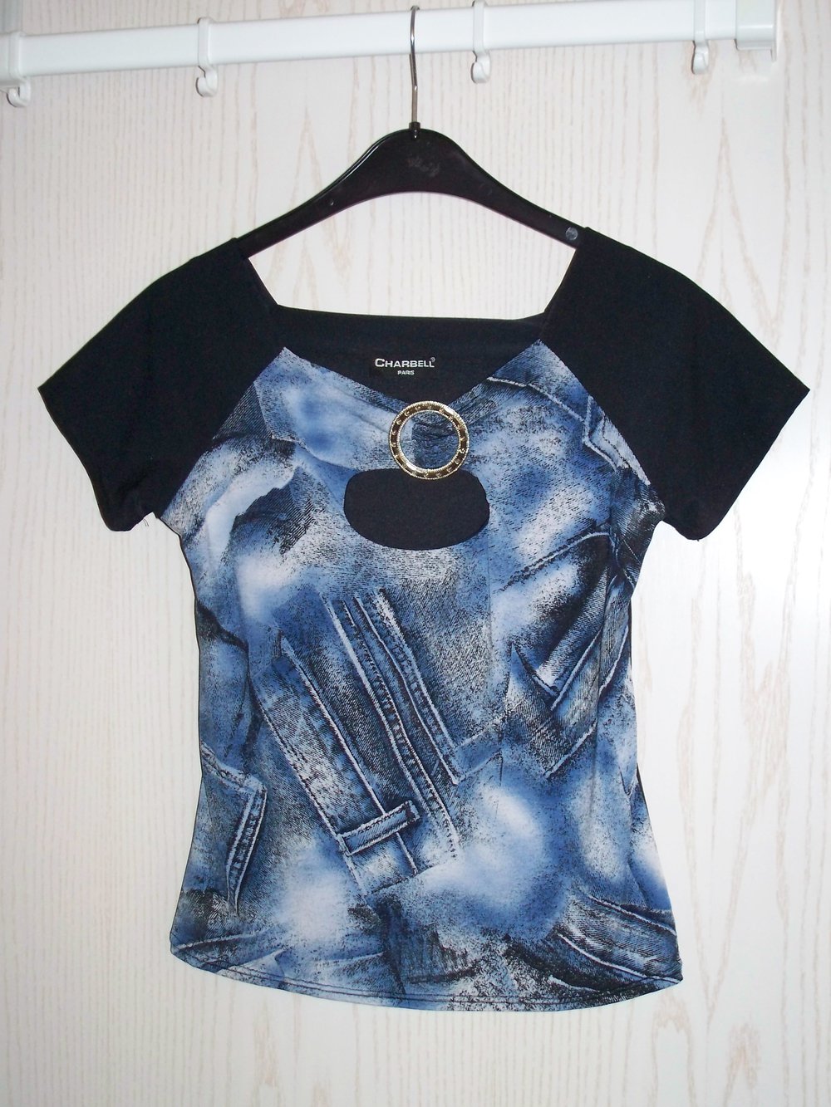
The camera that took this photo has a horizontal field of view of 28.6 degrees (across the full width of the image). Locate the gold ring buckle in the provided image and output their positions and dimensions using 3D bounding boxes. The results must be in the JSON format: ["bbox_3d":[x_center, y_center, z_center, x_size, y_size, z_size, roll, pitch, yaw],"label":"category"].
[{"bbox_3d":[0.010,-0.084,1.215,0.059,0.059,0.006,1,1,7],"label":"gold ring buckle"}]

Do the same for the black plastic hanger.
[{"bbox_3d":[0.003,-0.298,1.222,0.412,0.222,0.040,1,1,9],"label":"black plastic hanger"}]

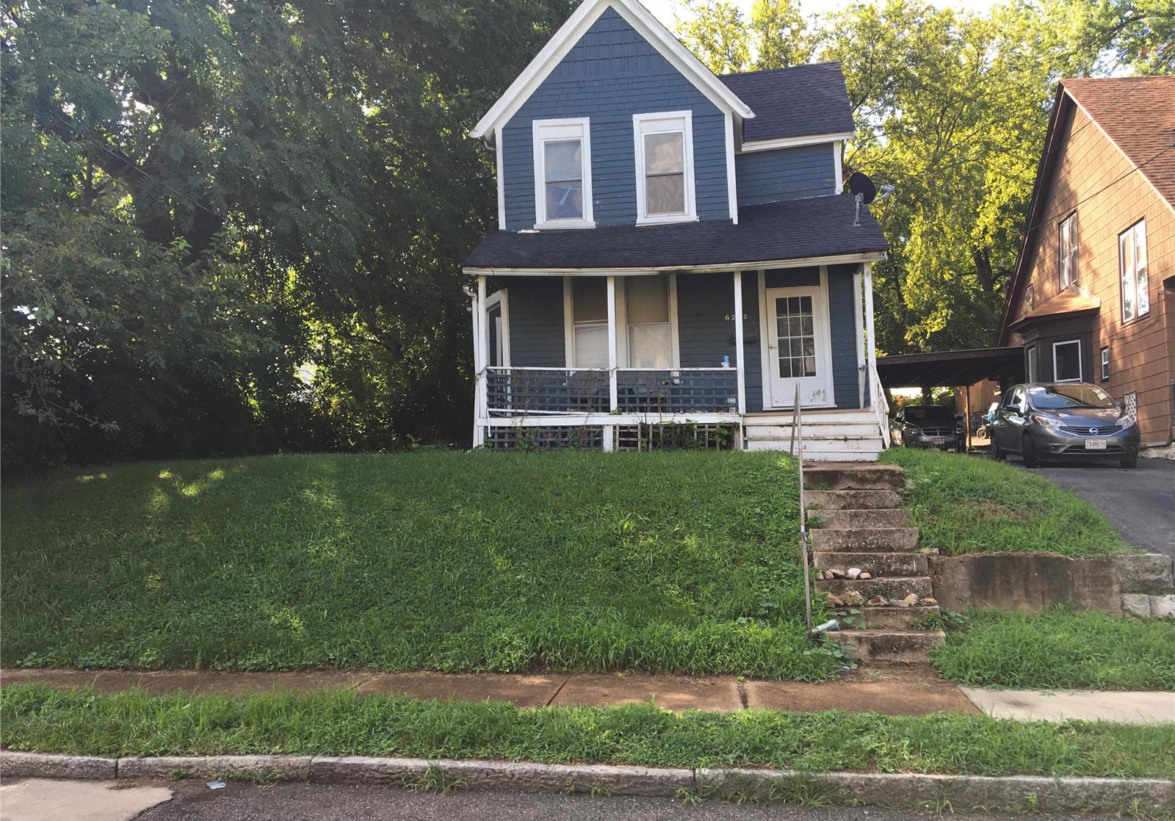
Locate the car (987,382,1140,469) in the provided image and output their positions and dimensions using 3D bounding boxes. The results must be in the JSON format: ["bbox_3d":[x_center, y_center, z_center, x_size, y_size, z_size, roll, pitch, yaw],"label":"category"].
[{"bbox_3d":[8.270,0.205,17.250,1.700,1.530,4.150,-2,0,11],"label":"car"}]

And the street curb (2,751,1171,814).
[{"bbox_3d":[-0.185,1.917,5.139,6.260,0.140,0.180,-1,-5,6],"label":"street curb"}]

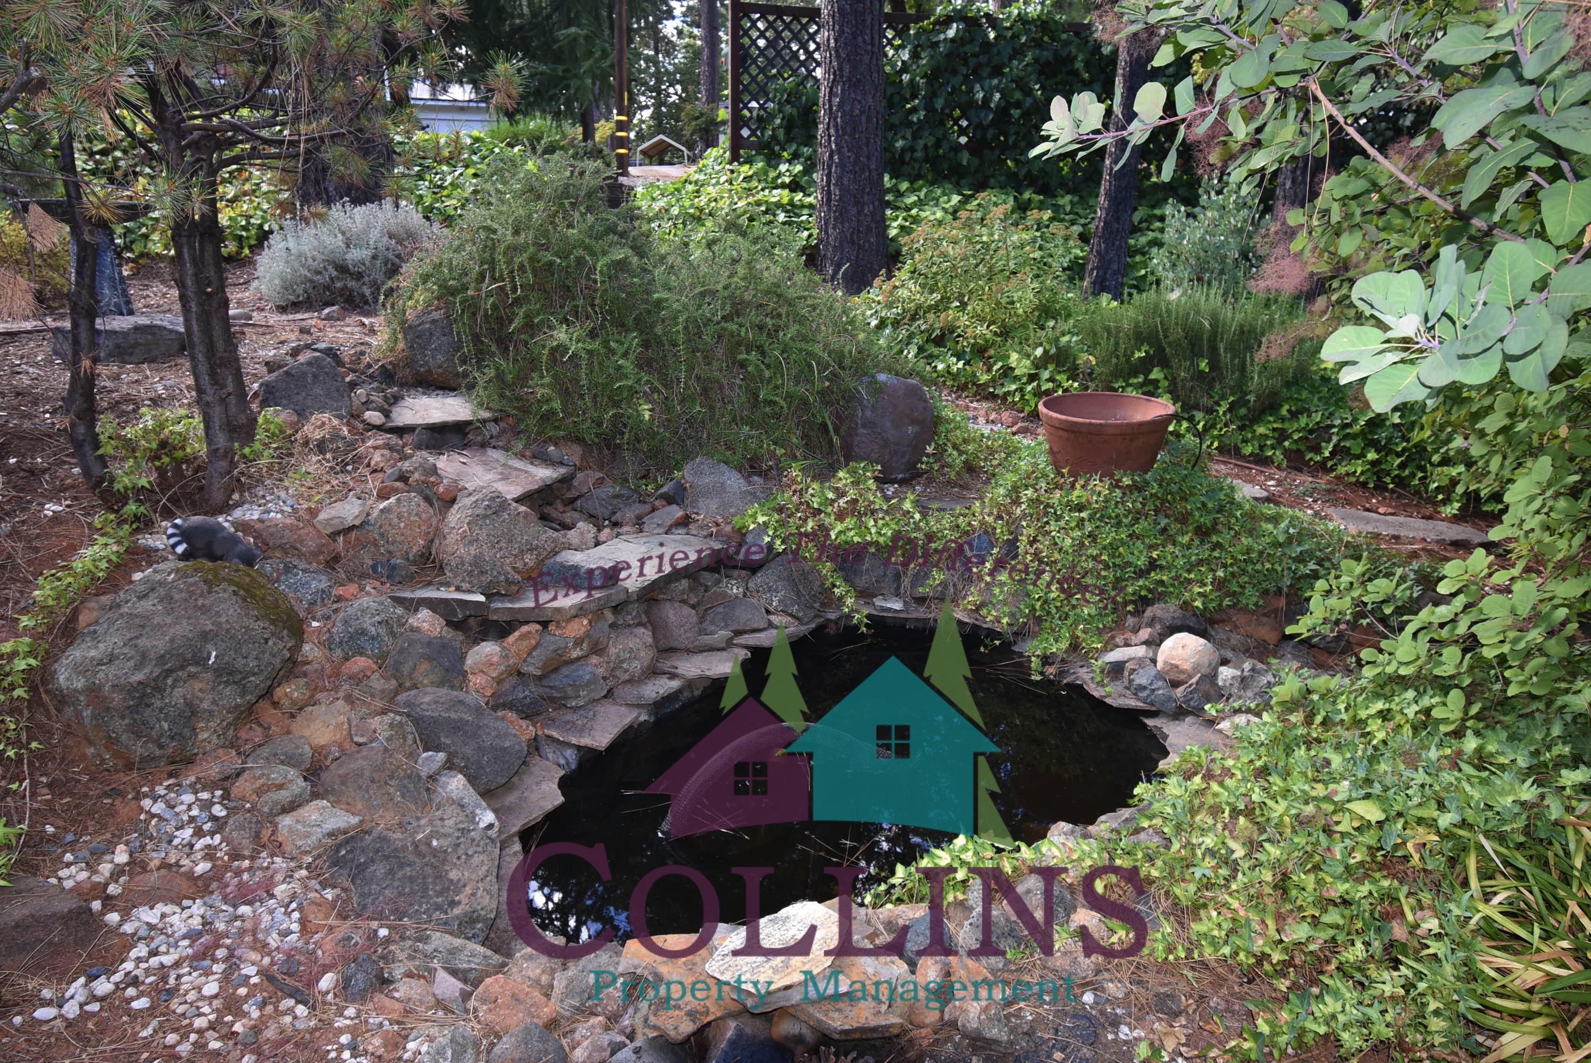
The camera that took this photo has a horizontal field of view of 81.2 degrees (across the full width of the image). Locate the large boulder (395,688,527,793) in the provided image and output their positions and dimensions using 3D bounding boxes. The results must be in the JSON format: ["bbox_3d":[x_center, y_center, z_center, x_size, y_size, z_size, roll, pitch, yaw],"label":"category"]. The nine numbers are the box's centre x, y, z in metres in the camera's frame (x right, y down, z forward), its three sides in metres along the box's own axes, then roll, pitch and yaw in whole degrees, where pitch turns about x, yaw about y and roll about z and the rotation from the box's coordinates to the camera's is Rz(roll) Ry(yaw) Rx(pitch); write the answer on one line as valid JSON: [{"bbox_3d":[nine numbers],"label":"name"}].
[{"bbox_3d":[-0.912,0.570,2.528,0.370,0.200,0.260,10,21,24],"label":"large boulder"}]

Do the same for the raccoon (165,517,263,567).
[{"bbox_3d":[-2.002,0.041,3.200,0.330,0.180,0.150,-4,17,-13],"label":"raccoon"}]

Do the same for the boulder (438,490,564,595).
[{"bbox_3d":[-0.969,0.039,3.050,0.380,0.310,0.330,-5,21,-17],"label":"boulder"}]

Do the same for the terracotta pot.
[{"bbox_3d":[1.374,-0.392,4.100,0.600,0.320,0.600,6,18,18],"label":"terracotta pot"}]

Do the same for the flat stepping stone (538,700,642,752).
[{"bbox_3d":[-0.617,0.583,2.785,0.300,0.040,0.230,-6,20,-19],"label":"flat stepping stone"}]

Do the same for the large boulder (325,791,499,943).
[{"bbox_3d":[-0.863,0.754,2.090,0.370,0.230,0.340,-4,20,-14],"label":"large boulder"}]

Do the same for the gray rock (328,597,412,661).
[{"bbox_3d":[-1.448,0.335,3.150,0.270,0.190,0.230,-8,19,-25],"label":"gray rock"}]

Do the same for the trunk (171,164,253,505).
[{"bbox_3d":[-2.265,-0.758,3.620,0.210,1.320,0.200,-9,22,-28],"label":"trunk"}]

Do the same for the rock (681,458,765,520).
[{"bbox_3d":[-0.333,-0.196,4.250,0.370,0.260,0.290,-1,17,-4],"label":"rock"}]

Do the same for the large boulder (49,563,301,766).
[{"bbox_3d":[-1.700,0.367,2.548,0.600,0.460,0.460,-7,21,-24],"label":"large boulder"}]

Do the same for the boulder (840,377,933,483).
[{"bbox_3d":[0.459,-0.508,4.600,0.460,0.530,0.380,2,17,6],"label":"boulder"}]

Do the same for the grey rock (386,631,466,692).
[{"bbox_3d":[-1.071,0.392,2.698,0.220,0.190,0.200,-6,20,-19],"label":"grey rock"}]

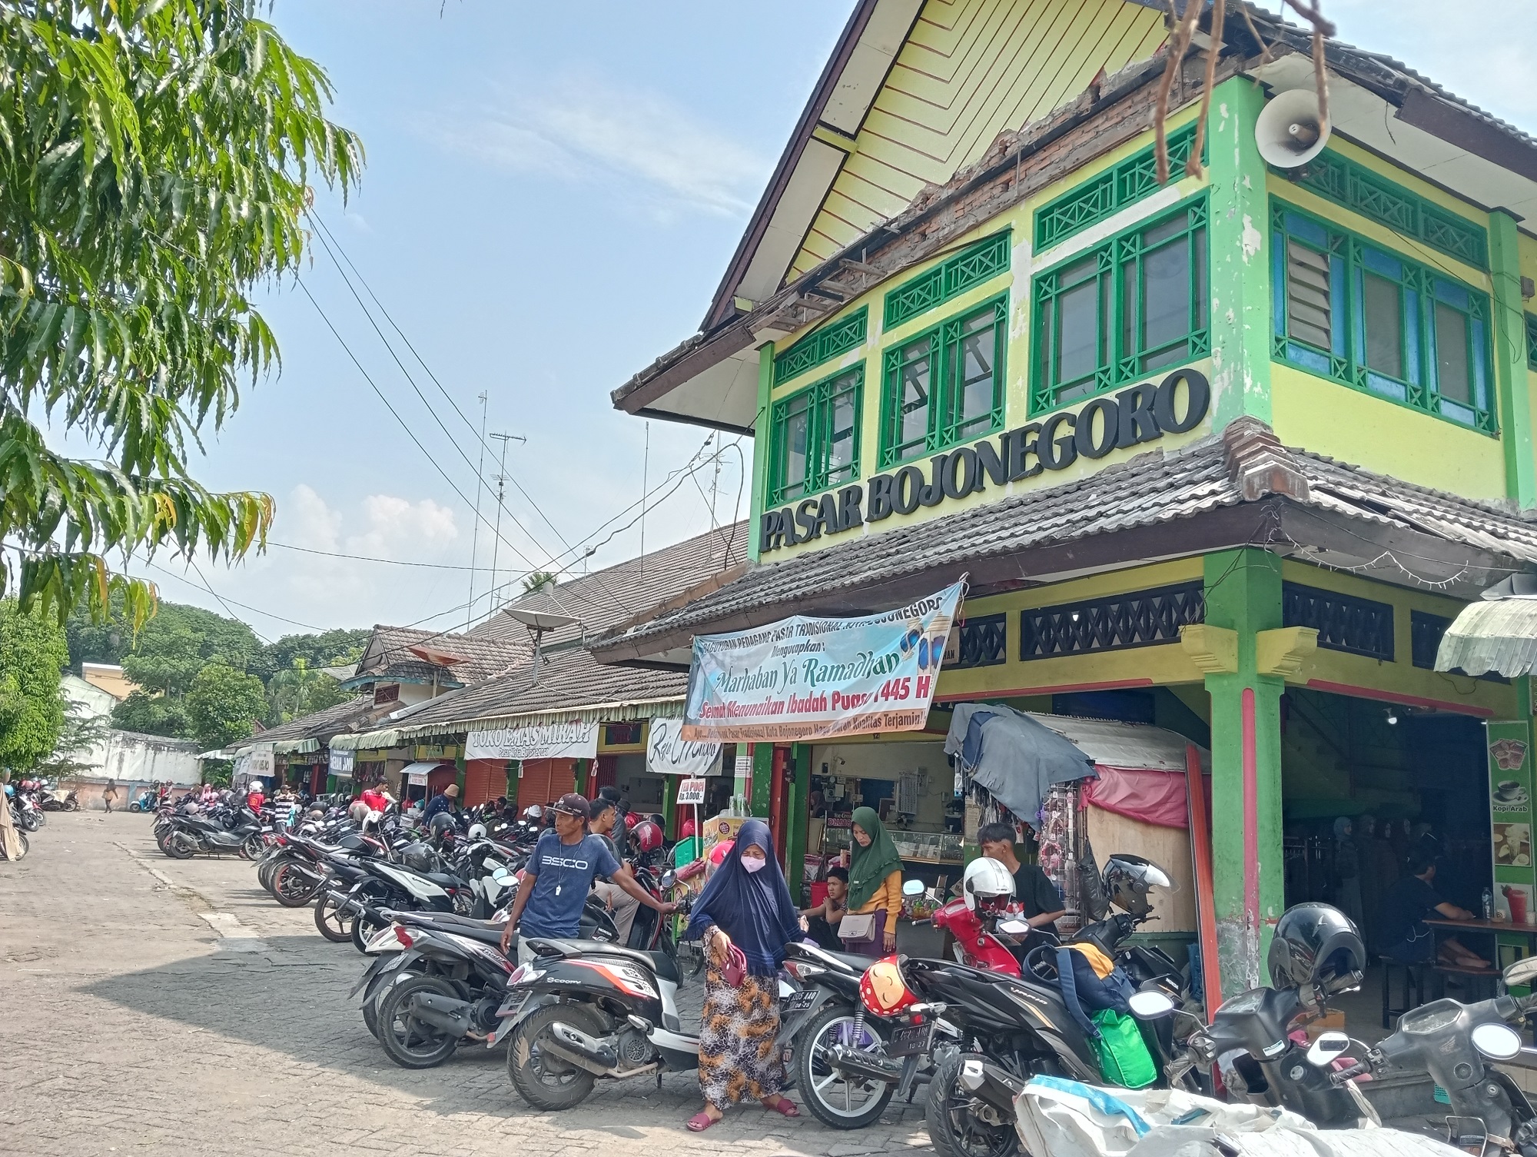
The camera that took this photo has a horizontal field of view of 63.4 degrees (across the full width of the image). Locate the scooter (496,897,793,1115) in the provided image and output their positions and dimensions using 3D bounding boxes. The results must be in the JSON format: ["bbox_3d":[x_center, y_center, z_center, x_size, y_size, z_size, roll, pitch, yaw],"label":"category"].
[{"bbox_3d":[-0.548,2.200,6.558,1.860,1.060,0.680,11,-13,-33],"label":"scooter"}]

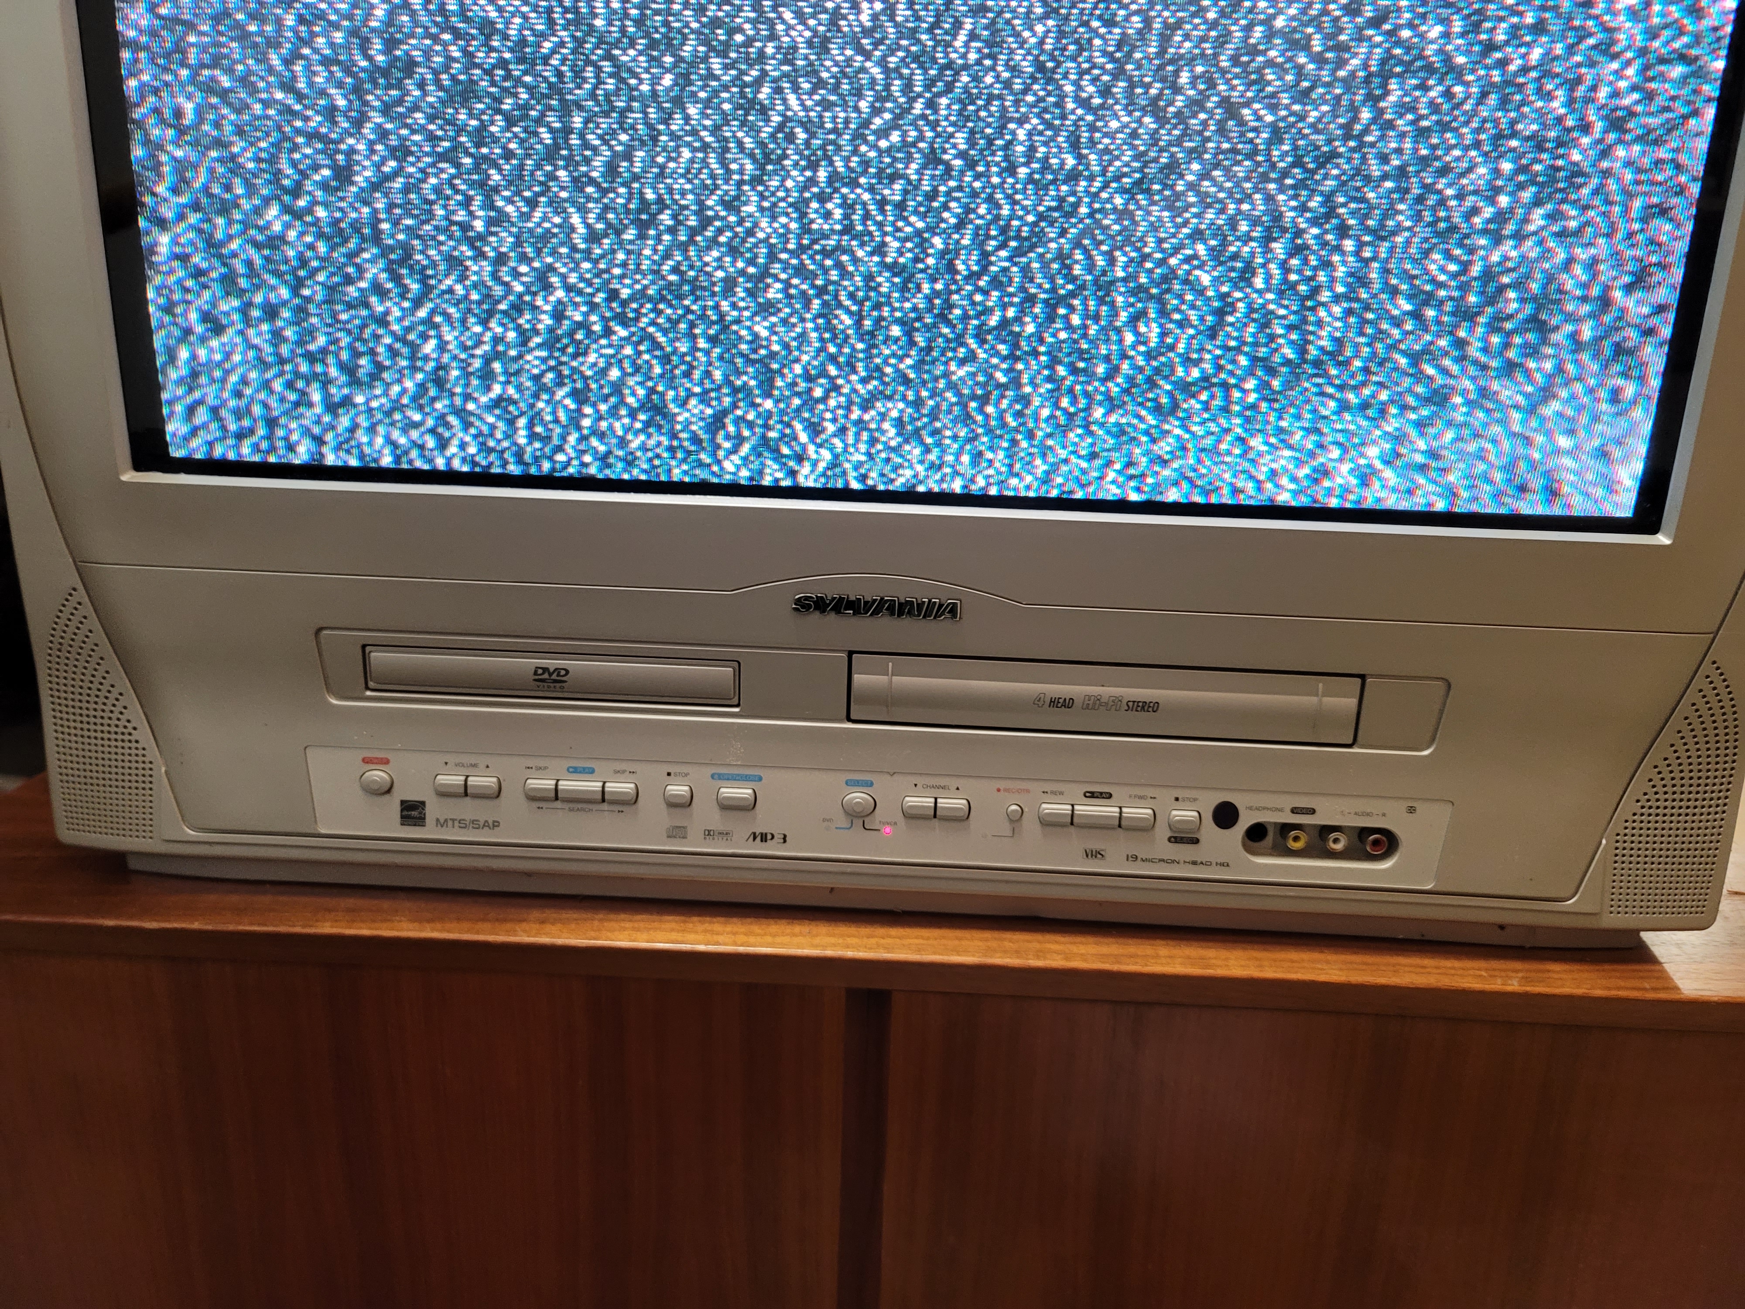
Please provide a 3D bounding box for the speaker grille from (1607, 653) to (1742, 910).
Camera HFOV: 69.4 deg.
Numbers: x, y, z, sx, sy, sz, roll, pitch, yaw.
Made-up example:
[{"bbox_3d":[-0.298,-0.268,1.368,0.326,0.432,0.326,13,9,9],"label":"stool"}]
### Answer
[{"bbox_3d":[0.300,0.050,0.472,0.040,0.103,0.012,2,15,-2],"label":"speaker grille"}]

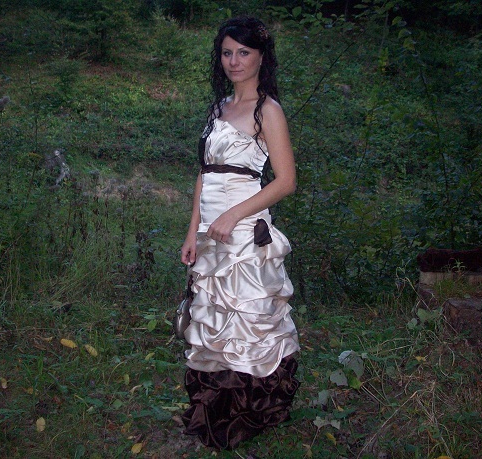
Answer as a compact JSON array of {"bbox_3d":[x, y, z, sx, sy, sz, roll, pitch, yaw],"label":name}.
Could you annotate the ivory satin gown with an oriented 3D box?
[{"bbox_3d":[0.000,0.192,2.658,0.460,1.257,0.460,7,10,43],"label":"ivory satin gown"}]

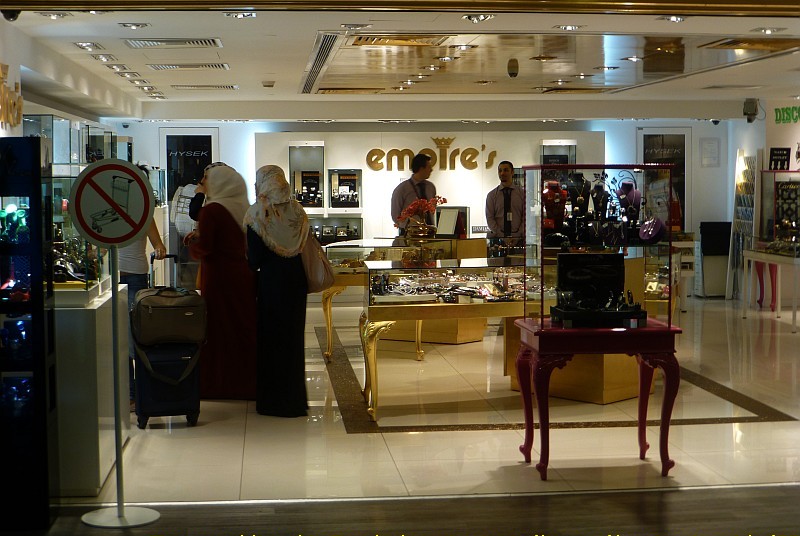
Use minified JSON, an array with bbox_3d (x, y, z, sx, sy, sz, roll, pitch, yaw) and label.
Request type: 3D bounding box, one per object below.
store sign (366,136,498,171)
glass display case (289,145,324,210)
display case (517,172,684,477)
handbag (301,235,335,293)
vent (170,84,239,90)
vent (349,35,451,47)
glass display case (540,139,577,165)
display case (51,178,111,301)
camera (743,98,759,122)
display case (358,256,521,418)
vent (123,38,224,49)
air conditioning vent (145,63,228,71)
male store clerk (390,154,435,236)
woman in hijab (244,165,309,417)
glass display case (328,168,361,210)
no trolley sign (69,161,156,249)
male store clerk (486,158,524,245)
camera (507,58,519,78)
[{"bbox_3d":[0.396,-1.357,15.998,1.588,0.411,0.050,-1,4,-6],"label":"store sign"},{"bbox_3d":[-1.105,-1.097,15.900,0.420,0.810,0.270,-1,4,-6],"label":"glass display case"},{"bbox_3d":[1.018,0.269,6.968,0.755,1.585,0.570,-1,4,-6],"label":"display case"},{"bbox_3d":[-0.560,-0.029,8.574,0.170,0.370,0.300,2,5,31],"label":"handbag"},{"bbox_3d":[-1.850,-1.720,12.724,0.630,0.040,0.600,-1,4,-6],"label":"vent"},{"bbox_3d":[-0.022,-1.418,8.316,0.651,0.050,0.651,-1,4,-6],"label":"vent"},{"bbox_3d":[1.896,-1.121,16.095,0.400,0.800,0.270,-1,4,-6],"label":"glass display case"},{"bbox_3d":[-1.805,-0.158,7.115,0.400,0.630,1.080,-1,4,-6],"label":"display case"},{"bbox_3d":[3.980,-1.788,15.220,0.170,0.270,0.240,1,4,15],"label":"camera"},{"bbox_3d":[0.387,0.442,8.657,1.280,0.950,0.800,-1,4,-6],"label":"display case"},{"bbox_3d":[-1.435,-1.429,8.490,0.608,0.050,0.597,-1,4,-6],"label":"vent"},{"bbox_3d":[-1.620,-1.556,10.336,0.608,0.050,0.597,-1,4,-6],"label":"air conditioning vent"},{"bbox_3d":[0.140,-0.264,13.288,0.490,1.727,0.310,-4,5,-44],"label":"male store clerk"},{"bbox_3d":[-0.772,0.139,8.564,0.430,1.583,0.310,-2,4,-28],"label":"woman in hijab"},{"bbox_3d":[-0.659,-0.913,15.837,0.400,0.510,0.250,-1,4,-6],"label":"glass display case"},{"bbox_3d":[-1.282,-0.285,5.976,0.390,0.400,0.020,0,4,8],"label":"no trolley sign"},{"bbox_3d":[1.145,-0.314,14.390,0.500,1.663,0.320,0,4,1],"label":"male store clerk"},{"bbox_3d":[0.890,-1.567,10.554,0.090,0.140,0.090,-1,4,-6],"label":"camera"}]

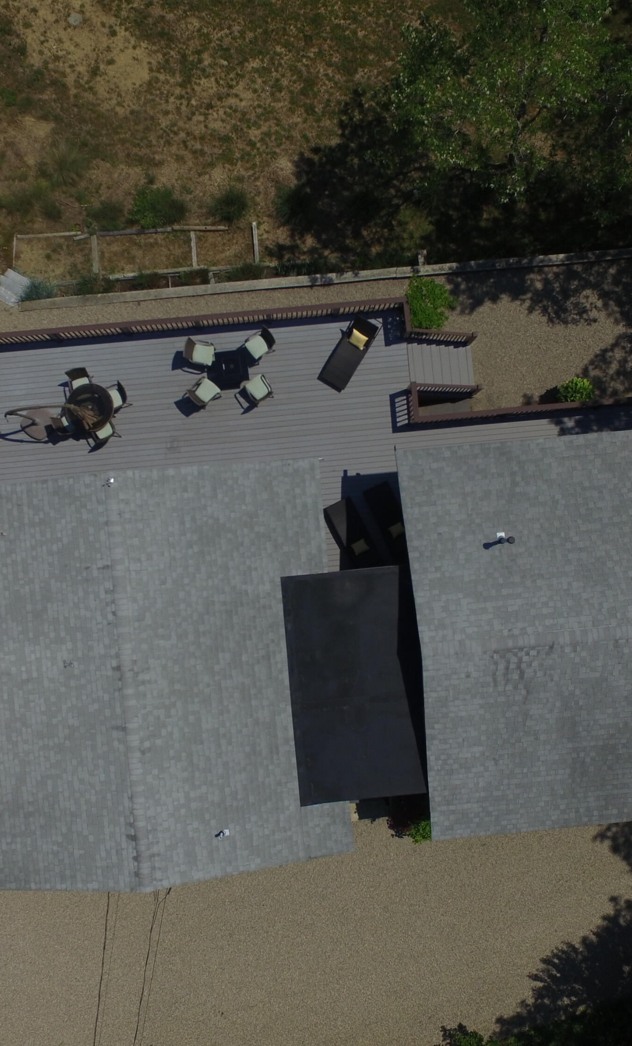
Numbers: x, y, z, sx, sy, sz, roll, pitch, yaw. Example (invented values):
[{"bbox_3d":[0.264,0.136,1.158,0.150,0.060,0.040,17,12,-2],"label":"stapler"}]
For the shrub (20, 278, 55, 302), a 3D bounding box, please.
[{"bbox_3d":[-7.461,-6.249,21.594,0.980,0.500,0.600,0,89,-1],"label":"shrub"}]

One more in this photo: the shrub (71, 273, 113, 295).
[{"bbox_3d":[-6.011,-6.420,21.630,1.110,0.500,0.570,0,89,-1],"label":"shrub"}]

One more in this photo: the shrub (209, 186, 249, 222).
[{"bbox_3d":[-2.270,-8.365,21.113,1.030,0.750,0.970,0,89,-1],"label":"shrub"}]

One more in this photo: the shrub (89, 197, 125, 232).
[{"bbox_3d":[-5.460,-8.069,21.085,1.020,0.650,0.860,0,89,-1],"label":"shrub"}]

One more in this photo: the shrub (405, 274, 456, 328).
[{"bbox_3d":[3.067,-5.873,21.500,1.300,1.900,1.350,0,90,0],"label":"shrub"}]

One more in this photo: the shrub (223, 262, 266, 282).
[{"bbox_3d":[-1.949,-6.857,22.000,1.100,0.500,0.550,0,90,0],"label":"shrub"}]

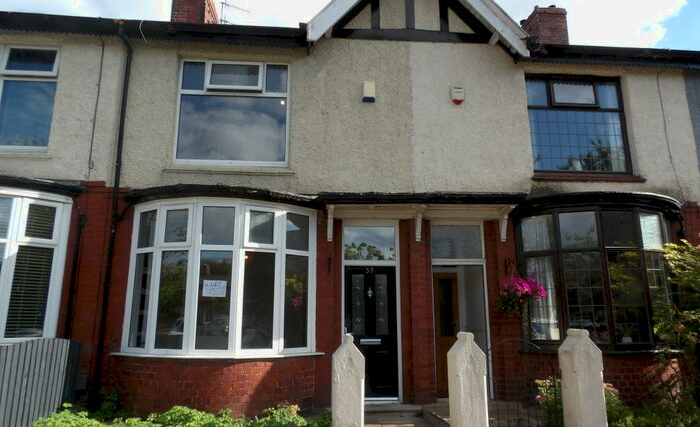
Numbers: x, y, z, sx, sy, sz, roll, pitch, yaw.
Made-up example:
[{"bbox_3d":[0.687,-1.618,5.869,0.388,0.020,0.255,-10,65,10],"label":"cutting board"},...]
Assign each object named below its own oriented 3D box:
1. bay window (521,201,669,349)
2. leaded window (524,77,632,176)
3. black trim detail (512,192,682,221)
[{"bbox_3d":[3.930,0.962,7.294,2.644,2.060,0.758,1,-12,-4],"label":"bay window"},{"bbox_3d":[3.887,-1.547,8.330,1.844,1.785,0.120,1,-12,-6],"label":"leaded window"},{"bbox_3d":[3.921,-0.108,7.432,2.690,0.230,0.900,1,-12,-6],"label":"black trim detail"}]

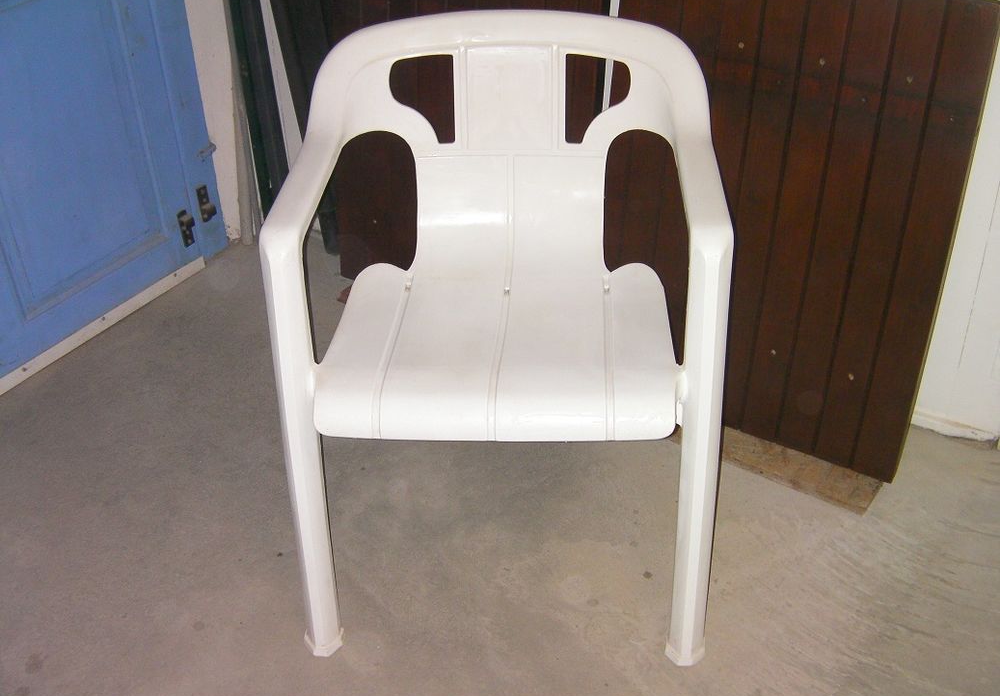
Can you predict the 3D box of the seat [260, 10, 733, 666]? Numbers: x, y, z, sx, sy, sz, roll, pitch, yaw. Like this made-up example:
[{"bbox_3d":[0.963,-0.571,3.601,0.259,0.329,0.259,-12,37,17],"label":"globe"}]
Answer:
[{"bbox_3d":[0.011,-0.032,1.575,0.567,0.775,0.565,0,32,4],"label":"seat"}]

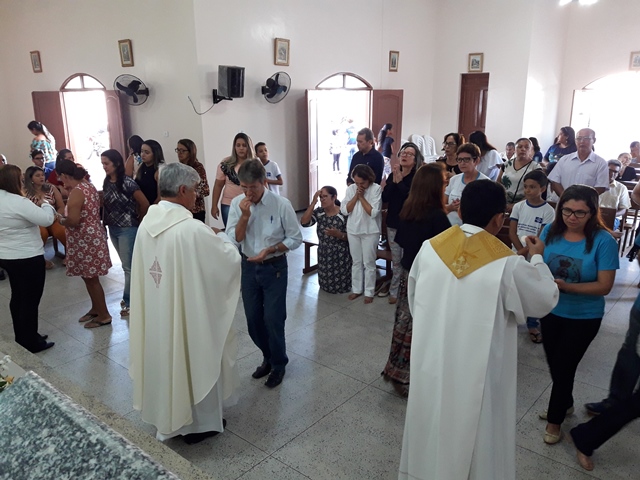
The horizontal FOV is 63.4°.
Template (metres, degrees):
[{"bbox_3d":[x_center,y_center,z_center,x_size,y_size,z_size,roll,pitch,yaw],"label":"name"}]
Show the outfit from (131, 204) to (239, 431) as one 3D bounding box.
[{"bbox_3d":[-0.737,0.451,3.107,0.620,1.460,0.560,9,18,31],"label":"outfit"}]

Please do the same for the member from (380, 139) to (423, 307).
[{"bbox_3d":[0.789,-0.152,5.118,0.450,1.590,0.380,11,19,35],"label":"member"}]

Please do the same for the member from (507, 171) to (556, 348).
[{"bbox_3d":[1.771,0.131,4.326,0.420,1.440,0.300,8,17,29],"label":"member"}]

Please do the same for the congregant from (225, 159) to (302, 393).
[{"bbox_3d":[-0.368,0.240,3.637,0.540,1.620,0.430,6,16,22],"label":"congregant"}]

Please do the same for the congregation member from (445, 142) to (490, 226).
[{"bbox_3d":[1.367,-0.100,4.965,0.450,1.619,0.340,10,18,35],"label":"congregation member"}]

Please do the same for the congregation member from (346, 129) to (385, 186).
[{"bbox_3d":[0.544,-0.506,6.379,0.480,1.686,0.320,10,18,35],"label":"congregation member"}]

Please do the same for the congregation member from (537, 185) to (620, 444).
[{"bbox_3d":[1.484,0.429,3.161,0.460,1.521,0.380,14,21,43],"label":"congregation member"}]

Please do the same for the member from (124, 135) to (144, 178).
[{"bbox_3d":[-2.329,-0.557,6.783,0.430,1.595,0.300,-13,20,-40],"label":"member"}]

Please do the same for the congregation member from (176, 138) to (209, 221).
[{"bbox_3d":[-1.409,-0.316,5.849,0.450,1.602,0.300,11,18,36],"label":"congregation member"}]

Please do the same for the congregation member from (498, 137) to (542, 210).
[{"bbox_3d":[2.148,-0.331,5.728,0.480,1.570,0.320,11,19,35],"label":"congregation member"}]

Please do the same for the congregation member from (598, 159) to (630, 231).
[{"bbox_3d":[3.377,-0.335,6.338,0.500,1.270,0.760,12,19,39],"label":"congregation member"}]

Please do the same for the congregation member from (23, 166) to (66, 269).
[{"bbox_3d":[-3.401,-0.281,6.488,0.500,1.220,0.750,-13,20,-40],"label":"congregation member"}]

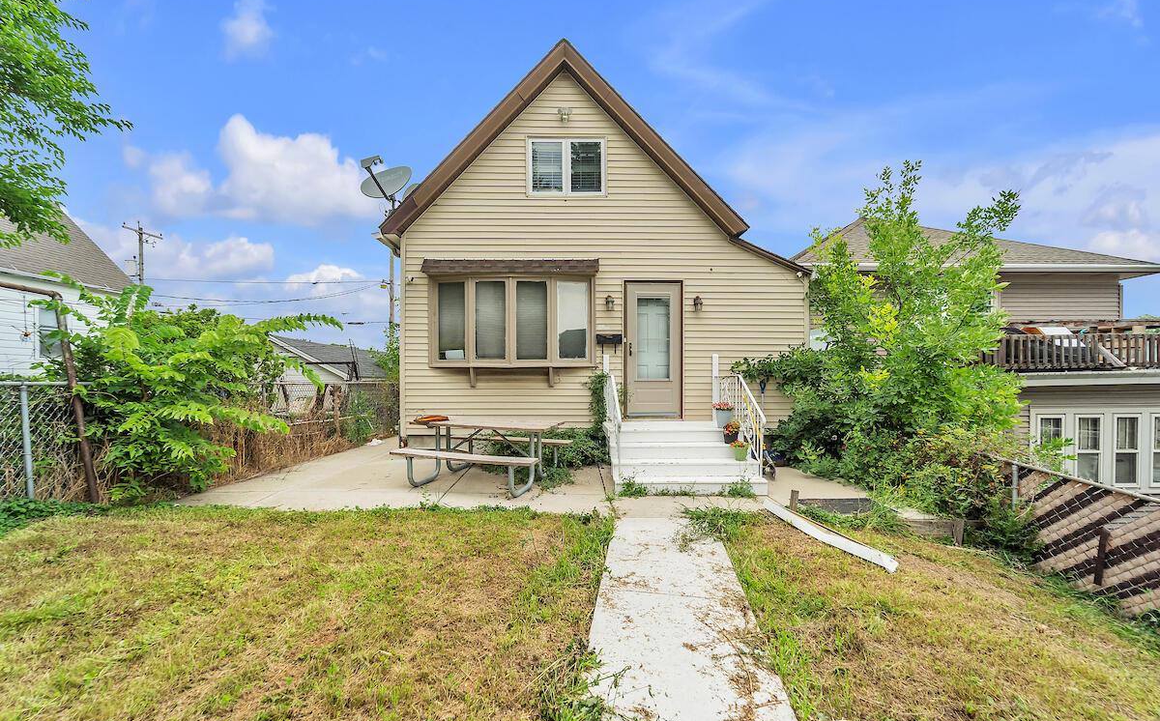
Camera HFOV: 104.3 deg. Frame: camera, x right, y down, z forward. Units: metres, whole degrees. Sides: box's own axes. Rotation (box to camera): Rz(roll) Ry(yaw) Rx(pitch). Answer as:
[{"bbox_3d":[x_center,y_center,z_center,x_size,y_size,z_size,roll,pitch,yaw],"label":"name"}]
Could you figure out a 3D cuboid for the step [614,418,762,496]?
[{"bbox_3d":[1.310,1.272,6.245,1.830,0.680,1.550,0,1,-2],"label":"step"}]

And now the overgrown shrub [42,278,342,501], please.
[{"bbox_3d":[-4.500,0.269,5.306,2.950,2.400,2.000,0,1,-2],"label":"overgrown shrub"}]

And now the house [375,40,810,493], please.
[{"bbox_3d":[0.180,-1.701,10.570,6.600,6.250,9.000,0,1,-2],"label":"house"}]

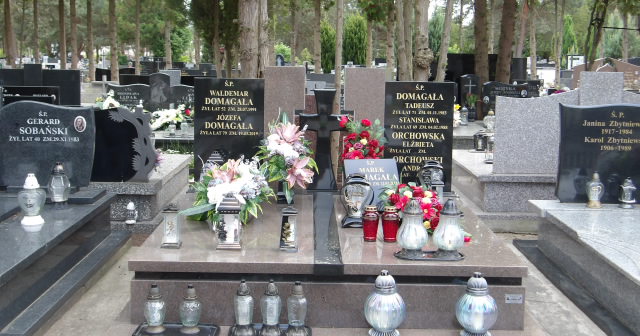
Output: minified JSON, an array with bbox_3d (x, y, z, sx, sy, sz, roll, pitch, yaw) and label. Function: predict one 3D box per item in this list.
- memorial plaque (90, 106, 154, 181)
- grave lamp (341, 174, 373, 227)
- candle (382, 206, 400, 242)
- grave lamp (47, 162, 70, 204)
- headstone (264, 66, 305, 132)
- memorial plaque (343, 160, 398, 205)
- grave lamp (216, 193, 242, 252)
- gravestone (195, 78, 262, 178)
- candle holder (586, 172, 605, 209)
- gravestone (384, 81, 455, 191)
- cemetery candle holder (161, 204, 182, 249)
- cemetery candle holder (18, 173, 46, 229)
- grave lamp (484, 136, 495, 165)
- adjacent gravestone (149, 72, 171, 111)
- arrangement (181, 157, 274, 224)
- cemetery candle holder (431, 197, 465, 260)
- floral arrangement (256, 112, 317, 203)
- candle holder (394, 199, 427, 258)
[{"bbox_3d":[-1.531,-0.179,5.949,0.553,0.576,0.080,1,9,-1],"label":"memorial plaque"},{"bbox_3d":[0.215,0.176,4.326,0.179,0.289,0.150,3,9,11],"label":"grave lamp"},{"bbox_3d":[0.368,0.289,3.993,0.088,0.176,0.088,1,9,-1],"label":"candle"},{"bbox_3d":[-1.856,0.101,5.508,0.164,0.276,0.164,1,9,-1],"label":"grave lamp"},{"bbox_3d":[-0.227,-0.261,5.279,0.279,0.838,0.090,1,9,-1],"label":"headstone"},{"bbox_3d":[0.326,0.113,4.812,0.335,0.327,0.050,1,-19,2],"label":"memorial plaque"},{"bbox_3d":[-0.453,0.270,3.934,0.122,0.266,0.122,1,9,-1],"label":"grave lamp"},{"bbox_3d":[-0.625,-0.239,5.403,0.477,0.760,0.080,1,9,-1],"label":"gravestone"},{"bbox_3d":[1.912,0.151,5.400,0.124,0.243,0.124,1,9,-1],"label":"candle holder"},{"bbox_3d":[0.680,-0.215,5.424,0.475,0.761,0.080,1,9,-1],"label":"gravestone"},{"bbox_3d":[-0.743,0.290,3.932,0.112,0.215,0.101,1,9,-1],"label":"cemetery candle holder"},{"bbox_3d":[-1.735,0.186,4.732,0.164,0.309,0.140,1,9,-1],"label":"cemetery candle holder"},{"bbox_3d":[1.488,-0.163,6.798,0.090,0.245,0.090,1,9,-1],"label":"grave lamp"},{"bbox_3d":[-2.198,-1.021,10.697,0.294,0.561,0.100,1,9,-1],"label":"adjacent gravestone"},{"bbox_3d":[-0.541,0.115,4.590,0.555,0.359,0.400,1,9,-1],"label":"arrangement"},{"bbox_3d":[0.631,0.282,3.772,0.156,0.269,0.156,1,9,-1],"label":"cemetery candle holder"},{"bbox_3d":[-0.210,-0.067,5.021,0.402,0.594,0.300,1,9,-1],"label":"floral arrangement"},{"bbox_3d":[0.451,0.280,3.742,0.155,0.276,0.155,1,9,-1],"label":"candle holder"}]

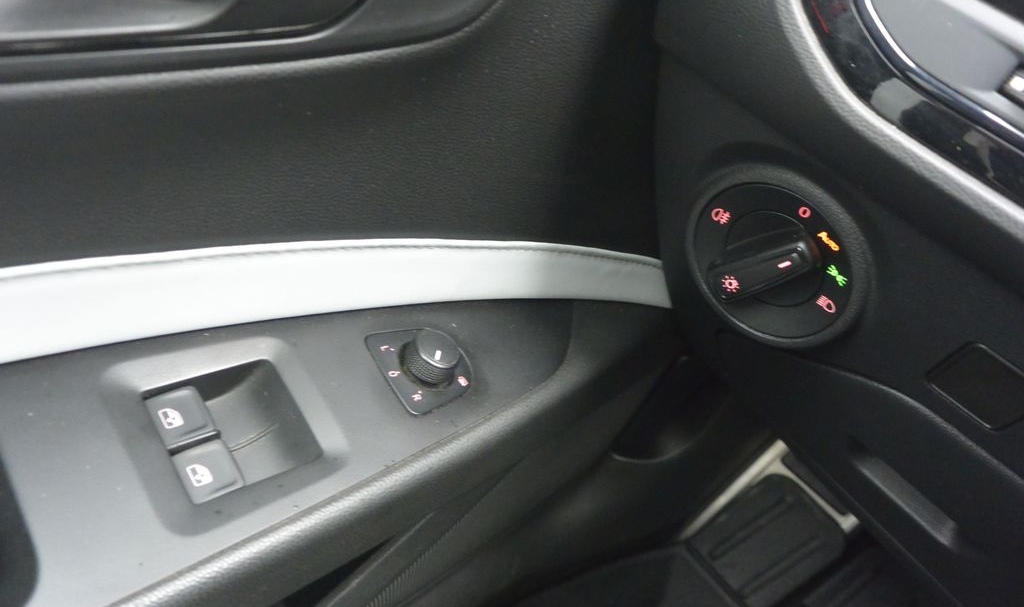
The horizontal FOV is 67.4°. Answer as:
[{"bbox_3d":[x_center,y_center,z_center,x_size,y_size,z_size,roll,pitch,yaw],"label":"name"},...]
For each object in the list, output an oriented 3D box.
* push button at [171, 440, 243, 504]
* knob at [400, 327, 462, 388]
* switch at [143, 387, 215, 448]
[{"bbox_3d":[-0.108,0.061,0.271,0.019,0.008,0.021,-15,59,-49],"label":"push button"},{"bbox_3d":[-0.037,0.025,0.361,0.024,0.013,0.024,23,36,-19],"label":"knob"},{"bbox_3d":[-0.121,0.043,0.280,0.019,0.008,0.021,-15,59,-49],"label":"switch"}]

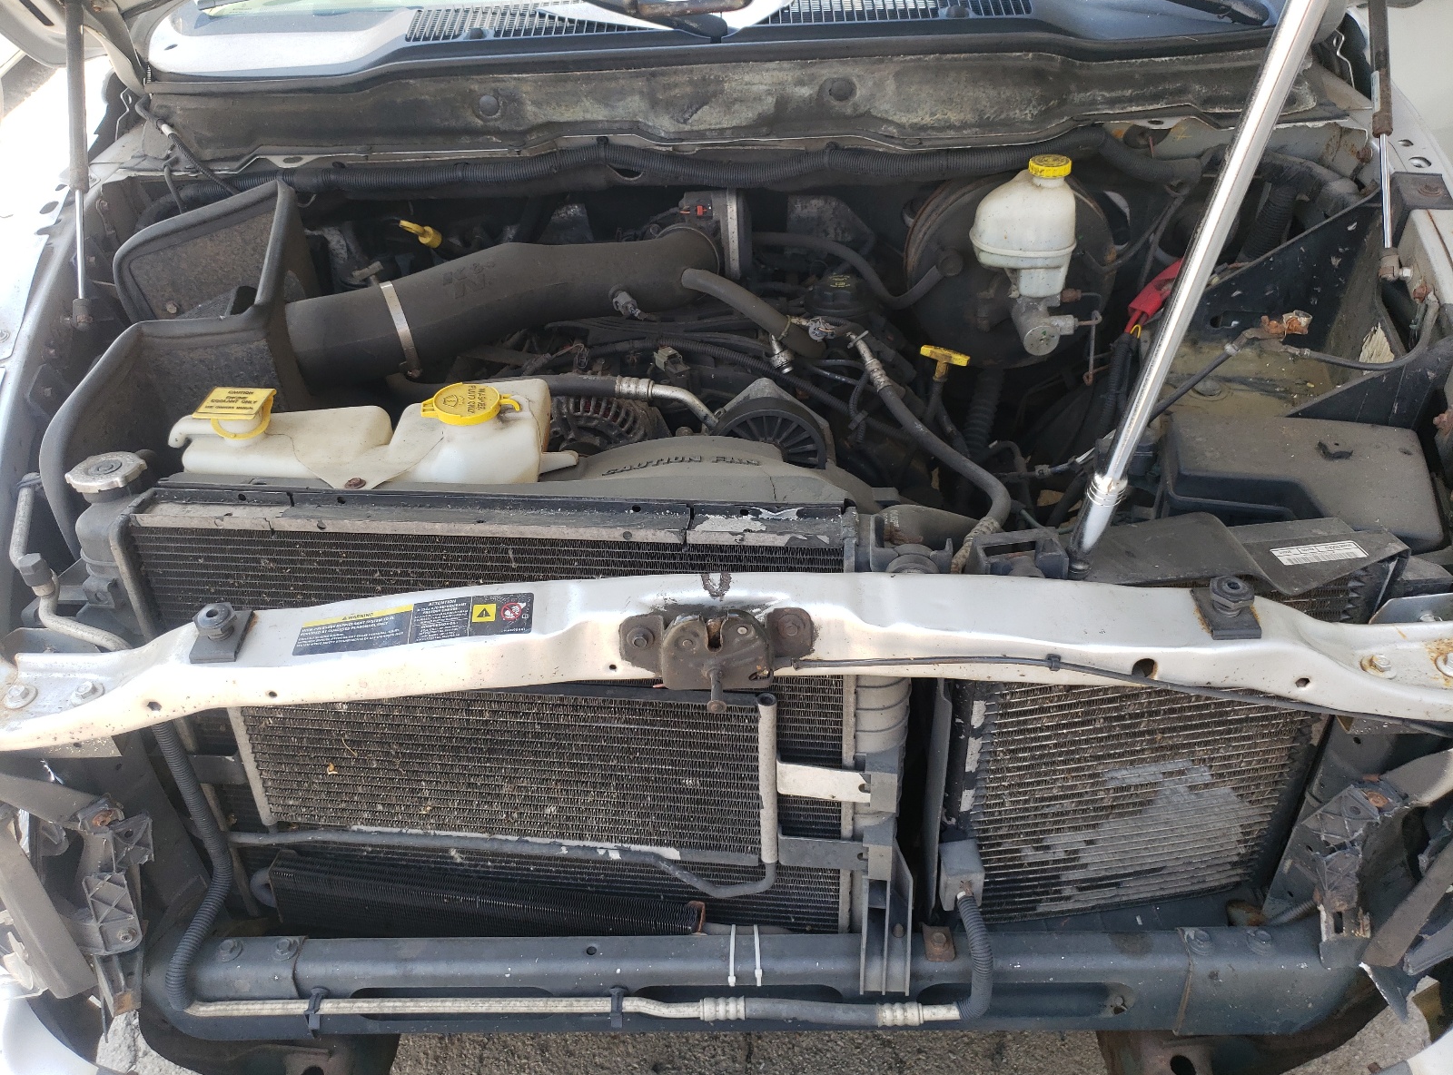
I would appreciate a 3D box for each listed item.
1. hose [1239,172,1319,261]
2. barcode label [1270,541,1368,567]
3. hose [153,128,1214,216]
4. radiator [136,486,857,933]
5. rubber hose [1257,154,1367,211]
[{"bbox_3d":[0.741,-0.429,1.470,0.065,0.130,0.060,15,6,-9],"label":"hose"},{"bbox_3d":[0.532,0.014,0.980,0.076,0.002,0.025,-6,33,-6],"label":"barcode label"},{"bbox_3d":[-0.071,-0.518,1.530,1.450,0.085,0.120,-2,33,2],"label":"hose"},{"bbox_3d":[-0.225,0.221,1.171,0.720,0.550,0.055,2,28,9],"label":"radiator"},{"bbox_3d":[0.758,-0.463,1.420,0.145,0.085,0.070,-1,33,2],"label":"rubber hose"}]

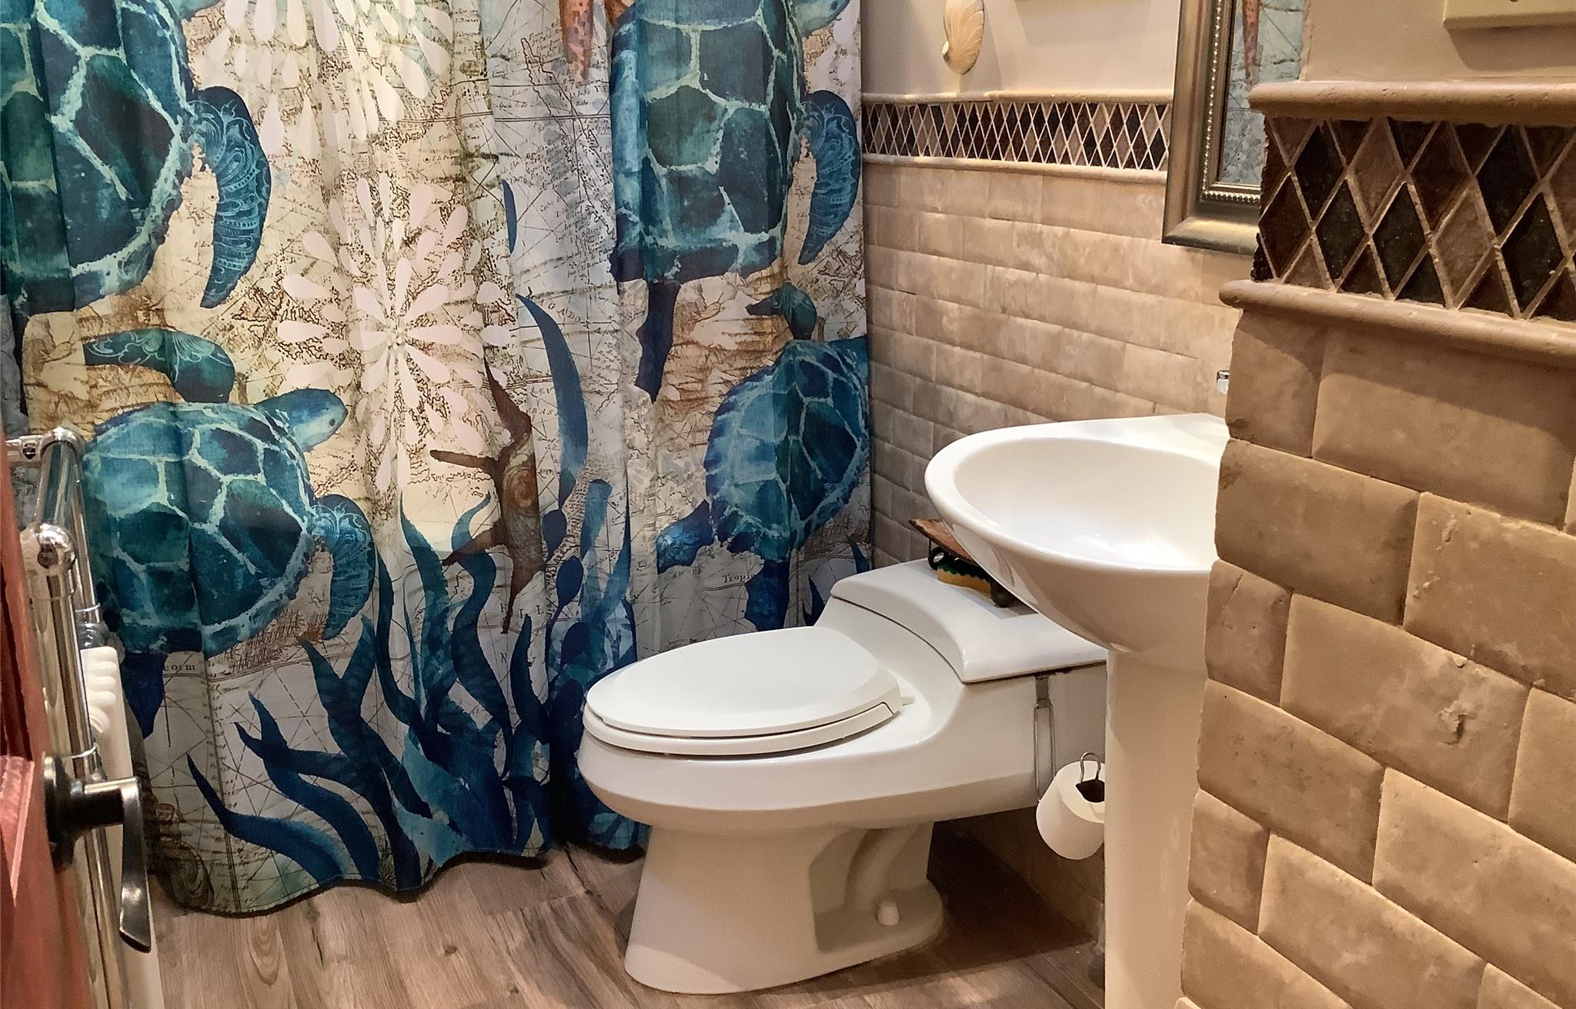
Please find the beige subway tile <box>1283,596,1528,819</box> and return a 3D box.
[{"bbox_3d":[0.324,0.104,0.754,0.011,0.072,0.153,-7,17,-25],"label":"beige subway tile"}]

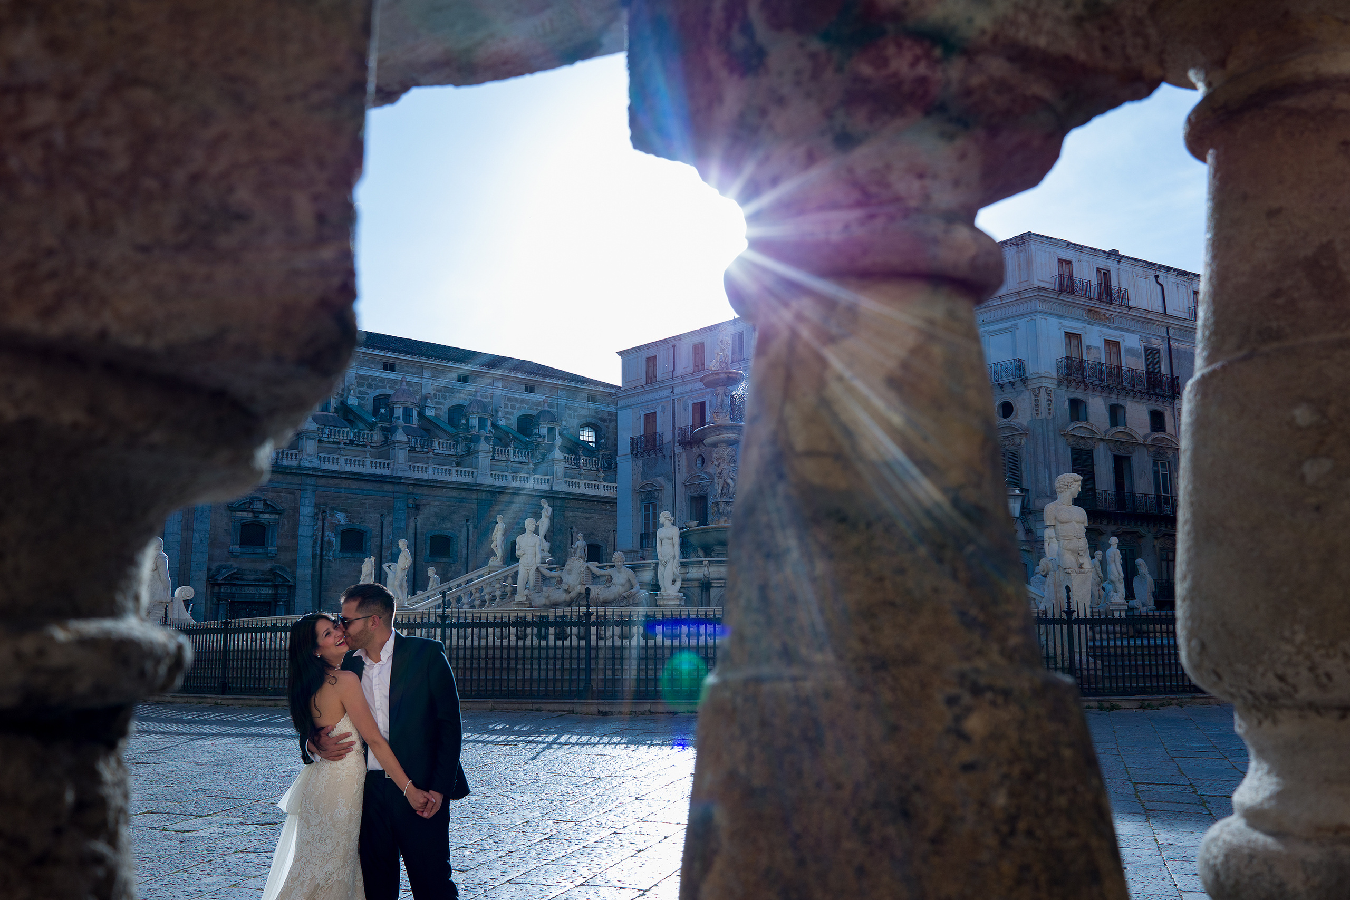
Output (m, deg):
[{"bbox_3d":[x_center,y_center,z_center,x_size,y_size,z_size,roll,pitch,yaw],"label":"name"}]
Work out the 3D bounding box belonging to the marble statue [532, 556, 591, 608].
[{"bbox_3d":[-2.400,2.735,21.040,1.300,1.108,0.800,0,-10,3],"label":"marble statue"}]

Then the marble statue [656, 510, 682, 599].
[{"bbox_3d":[-0.122,2.203,21.334,0.533,1.859,0.500,-1,-10,8],"label":"marble statue"}]

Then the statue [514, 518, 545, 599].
[{"bbox_3d":[-3.105,2.312,21.518,0.673,1.740,0.500,0,-10,0],"label":"statue"}]

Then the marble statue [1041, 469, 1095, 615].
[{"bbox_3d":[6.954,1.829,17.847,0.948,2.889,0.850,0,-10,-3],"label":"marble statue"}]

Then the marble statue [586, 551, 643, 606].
[{"bbox_3d":[-1.261,2.692,21.047,1.300,1.153,0.800,0,-10,3],"label":"marble statue"}]

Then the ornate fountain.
[{"bbox_3d":[1.795,-0.152,37.055,3.320,9.159,3.200,0,-10,3],"label":"ornate fountain"}]

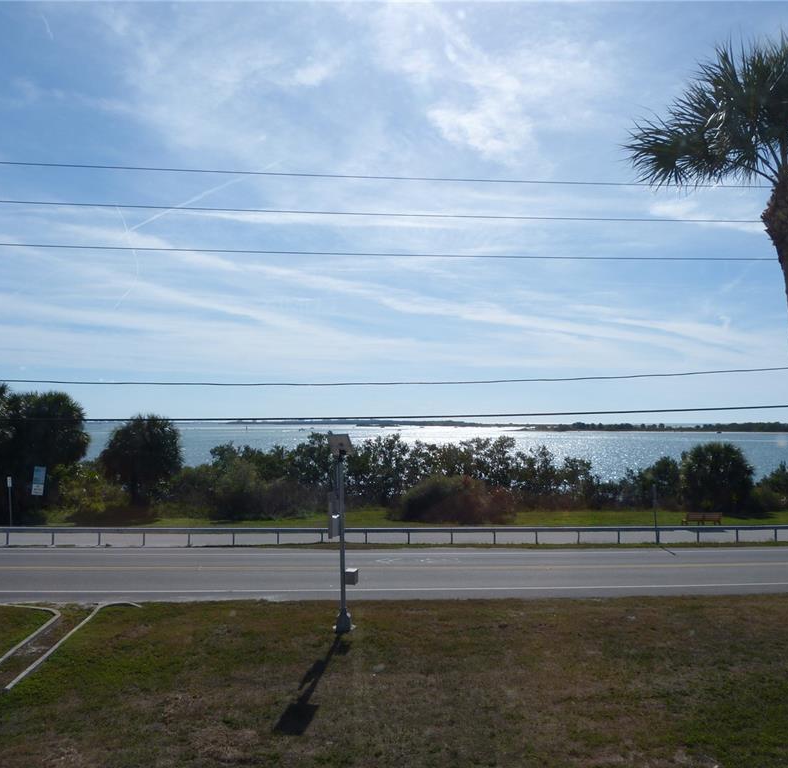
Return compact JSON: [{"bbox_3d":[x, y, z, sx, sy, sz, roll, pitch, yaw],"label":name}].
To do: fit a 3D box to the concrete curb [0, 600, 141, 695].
[{"bbox_3d":[-7.767,6.289,18.509,1.200,0.330,6.900,0,-3,-5],"label":"concrete curb"}]

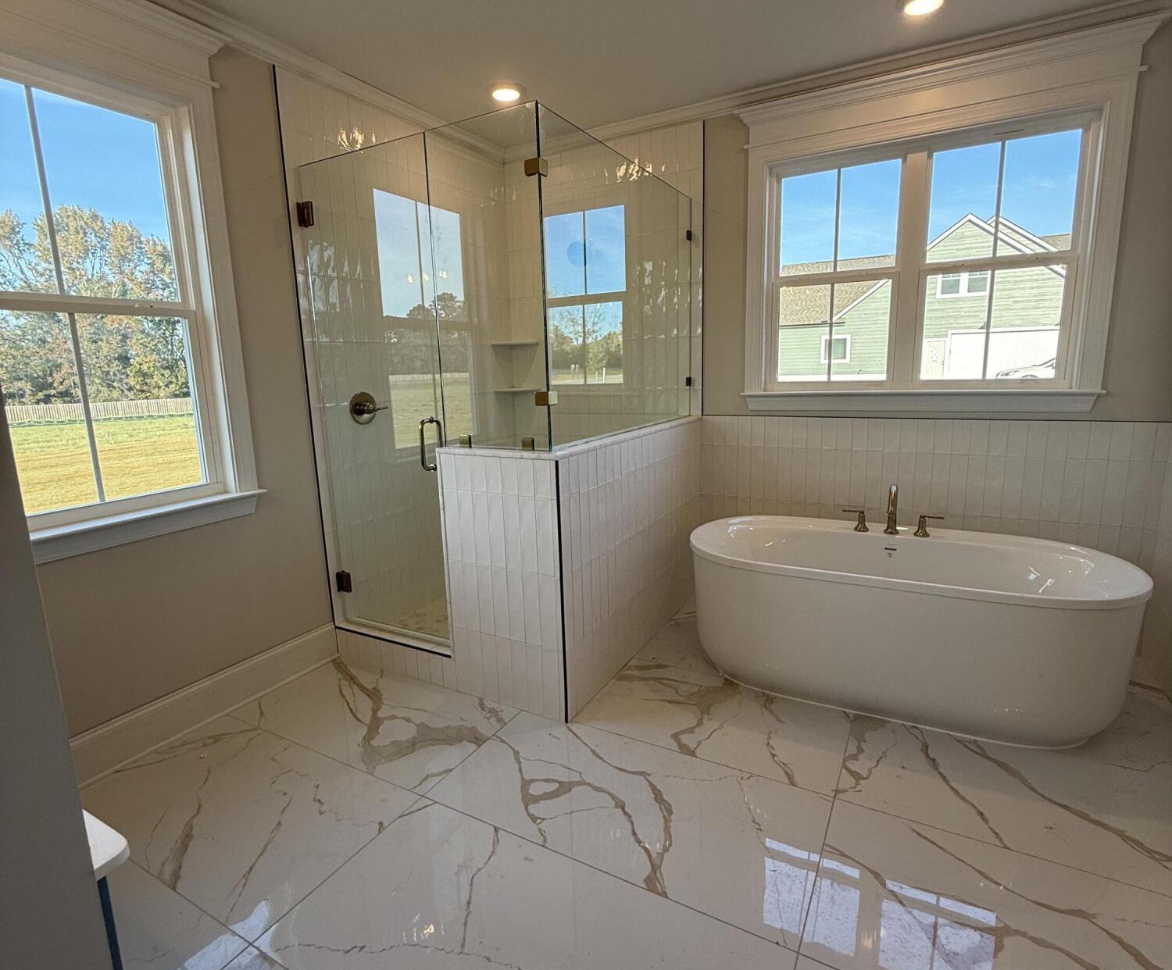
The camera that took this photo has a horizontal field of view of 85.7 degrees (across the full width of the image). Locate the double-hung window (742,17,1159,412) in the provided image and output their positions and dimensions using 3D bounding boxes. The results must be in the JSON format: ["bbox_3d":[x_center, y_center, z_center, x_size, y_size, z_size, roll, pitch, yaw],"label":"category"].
[{"bbox_3d":[1.548,-1.100,3.005,1.620,1.500,0.140,5,13,29],"label":"double-hung window"}]

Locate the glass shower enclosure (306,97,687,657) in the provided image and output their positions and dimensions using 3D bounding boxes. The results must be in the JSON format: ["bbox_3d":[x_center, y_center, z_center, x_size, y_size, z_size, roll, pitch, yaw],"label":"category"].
[{"bbox_3d":[-0.319,-0.455,3.351,1.280,2.150,1.540,5,13,29],"label":"glass shower enclosure"}]

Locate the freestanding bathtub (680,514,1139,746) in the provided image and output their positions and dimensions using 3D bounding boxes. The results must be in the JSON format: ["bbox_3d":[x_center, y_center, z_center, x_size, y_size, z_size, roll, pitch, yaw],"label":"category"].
[{"bbox_3d":[1.308,0.564,2.761,1.670,0.595,0.850,5,13,29],"label":"freestanding bathtub"}]

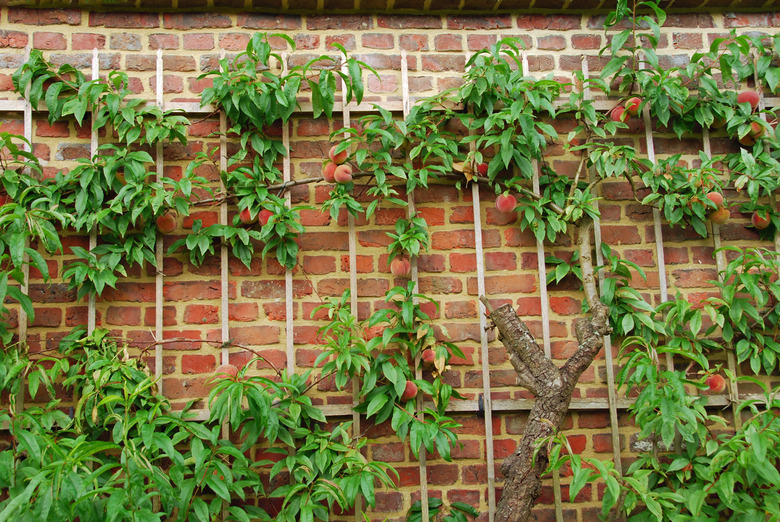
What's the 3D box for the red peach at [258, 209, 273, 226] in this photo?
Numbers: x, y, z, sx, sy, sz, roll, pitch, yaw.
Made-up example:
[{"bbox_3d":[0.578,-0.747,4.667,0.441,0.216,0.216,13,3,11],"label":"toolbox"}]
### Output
[{"bbox_3d":[-0.376,-0.132,2.843,0.054,0.055,0.054,-2,-10,-5],"label":"red peach"}]

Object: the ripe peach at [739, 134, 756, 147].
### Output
[{"bbox_3d":[1.163,-0.401,3.026,0.059,0.059,0.059,-2,-10,-5],"label":"ripe peach"}]

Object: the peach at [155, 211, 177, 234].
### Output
[{"bbox_3d":[-0.679,-0.115,2.836,0.057,0.061,0.057,-2,-10,-5],"label":"peach"}]

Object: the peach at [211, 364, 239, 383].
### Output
[{"bbox_3d":[-0.474,0.331,2.719,0.066,0.060,0.066,-1,-11,-6],"label":"peach"}]

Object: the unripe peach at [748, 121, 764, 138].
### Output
[{"bbox_3d":[1.204,-0.430,3.059,0.056,0.057,0.056,-1,-11,-6],"label":"unripe peach"}]

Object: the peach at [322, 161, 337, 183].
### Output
[{"bbox_3d":[-0.177,-0.273,2.865,0.060,0.064,0.060,-2,-10,-5],"label":"peach"}]

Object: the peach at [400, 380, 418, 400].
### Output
[{"bbox_3d":[0.056,0.390,2.799,0.058,0.058,0.058,-1,-11,-6],"label":"peach"}]

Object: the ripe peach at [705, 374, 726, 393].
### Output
[{"bbox_3d":[1.018,0.383,2.913,0.064,0.058,0.064,-1,-11,-6],"label":"ripe peach"}]

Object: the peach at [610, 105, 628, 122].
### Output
[{"bbox_3d":[0.741,-0.469,2.995,0.060,0.058,0.060,-2,-10,-5],"label":"peach"}]

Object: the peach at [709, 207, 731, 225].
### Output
[{"bbox_3d":[1.062,-0.147,3.000,0.065,0.059,0.065,-1,-11,-6],"label":"peach"}]

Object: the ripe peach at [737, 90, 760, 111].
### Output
[{"bbox_3d":[1.169,-0.522,3.043,0.072,0.065,0.072,-1,-11,-6],"label":"ripe peach"}]

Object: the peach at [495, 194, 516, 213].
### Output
[{"bbox_3d":[0.361,-0.180,2.911,0.064,0.059,0.064,-2,-10,-5],"label":"peach"}]

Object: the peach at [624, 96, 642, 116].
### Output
[{"bbox_3d":[0.785,-0.498,3.004,0.058,0.060,0.058,-2,-10,-5],"label":"peach"}]

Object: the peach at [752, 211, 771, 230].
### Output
[{"bbox_3d":[1.182,-0.130,2.967,0.057,0.059,0.057,-2,-10,-5],"label":"peach"}]

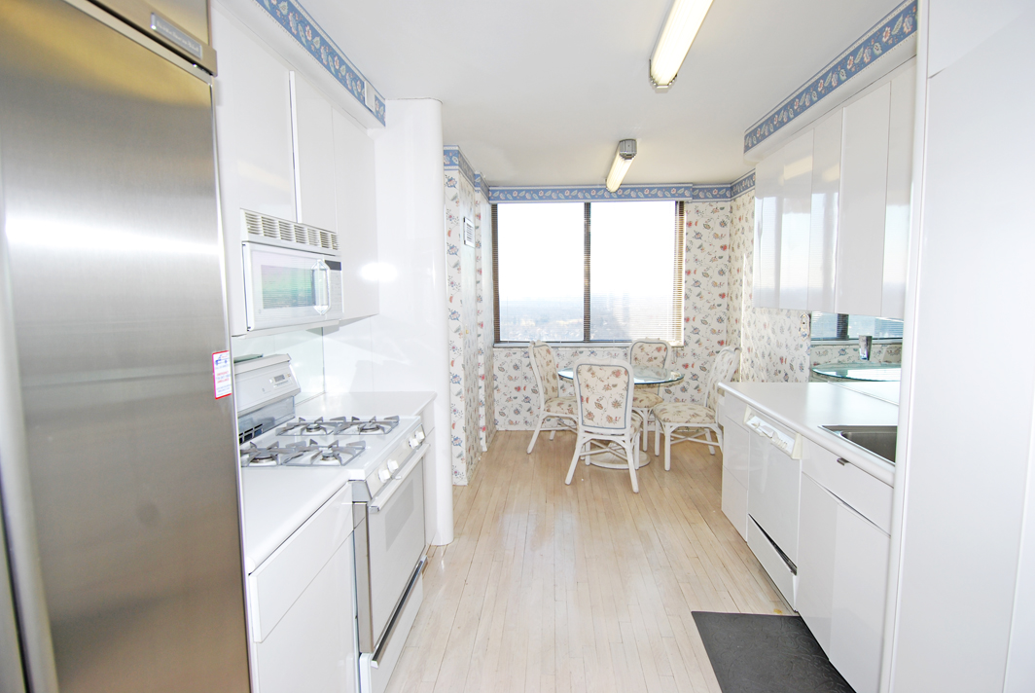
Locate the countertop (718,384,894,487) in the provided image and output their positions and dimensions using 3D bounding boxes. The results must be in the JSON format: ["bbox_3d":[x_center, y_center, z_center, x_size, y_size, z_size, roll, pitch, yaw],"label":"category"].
[{"bbox_3d":[1.541,0.344,2.376,0.665,0.045,1.750,-1,6,4],"label":"countertop"}]

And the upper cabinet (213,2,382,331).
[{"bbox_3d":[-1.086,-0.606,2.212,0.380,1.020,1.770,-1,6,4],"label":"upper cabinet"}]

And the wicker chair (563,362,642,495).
[{"bbox_3d":[0.728,0.562,4.190,0.530,1.000,0.610,1,6,19],"label":"wicker chair"}]

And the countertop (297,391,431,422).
[{"bbox_3d":[-0.858,0.337,2.882,0.720,0.045,0.630,-1,6,4],"label":"countertop"}]

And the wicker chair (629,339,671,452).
[{"bbox_3d":[1.197,0.450,5.158,0.530,1.000,0.610,3,7,36],"label":"wicker chair"}]

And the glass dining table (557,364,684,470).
[{"bbox_3d":[0.923,0.628,4.672,1.095,0.760,1.095,-1,6,4],"label":"glass dining table"}]

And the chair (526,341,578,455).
[{"bbox_3d":[0.449,0.490,4.921,0.610,1.000,0.530,2,7,29],"label":"chair"}]

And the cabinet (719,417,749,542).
[{"bbox_3d":[1.566,0.740,3.002,0.610,0.655,0.410,-1,6,4],"label":"cabinet"}]

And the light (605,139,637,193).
[{"bbox_3d":[0.878,-1.510,4.445,0.130,0.130,1.300,-1,6,4],"label":"light"}]

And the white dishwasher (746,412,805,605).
[{"bbox_3d":[1.517,0.741,2.504,0.600,0.780,0.585,-1,6,4],"label":"white dishwasher"}]

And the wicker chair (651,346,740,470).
[{"bbox_3d":[1.521,0.516,4.478,0.610,1.000,0.530,0,6,6],"label":"wicker chair"}]

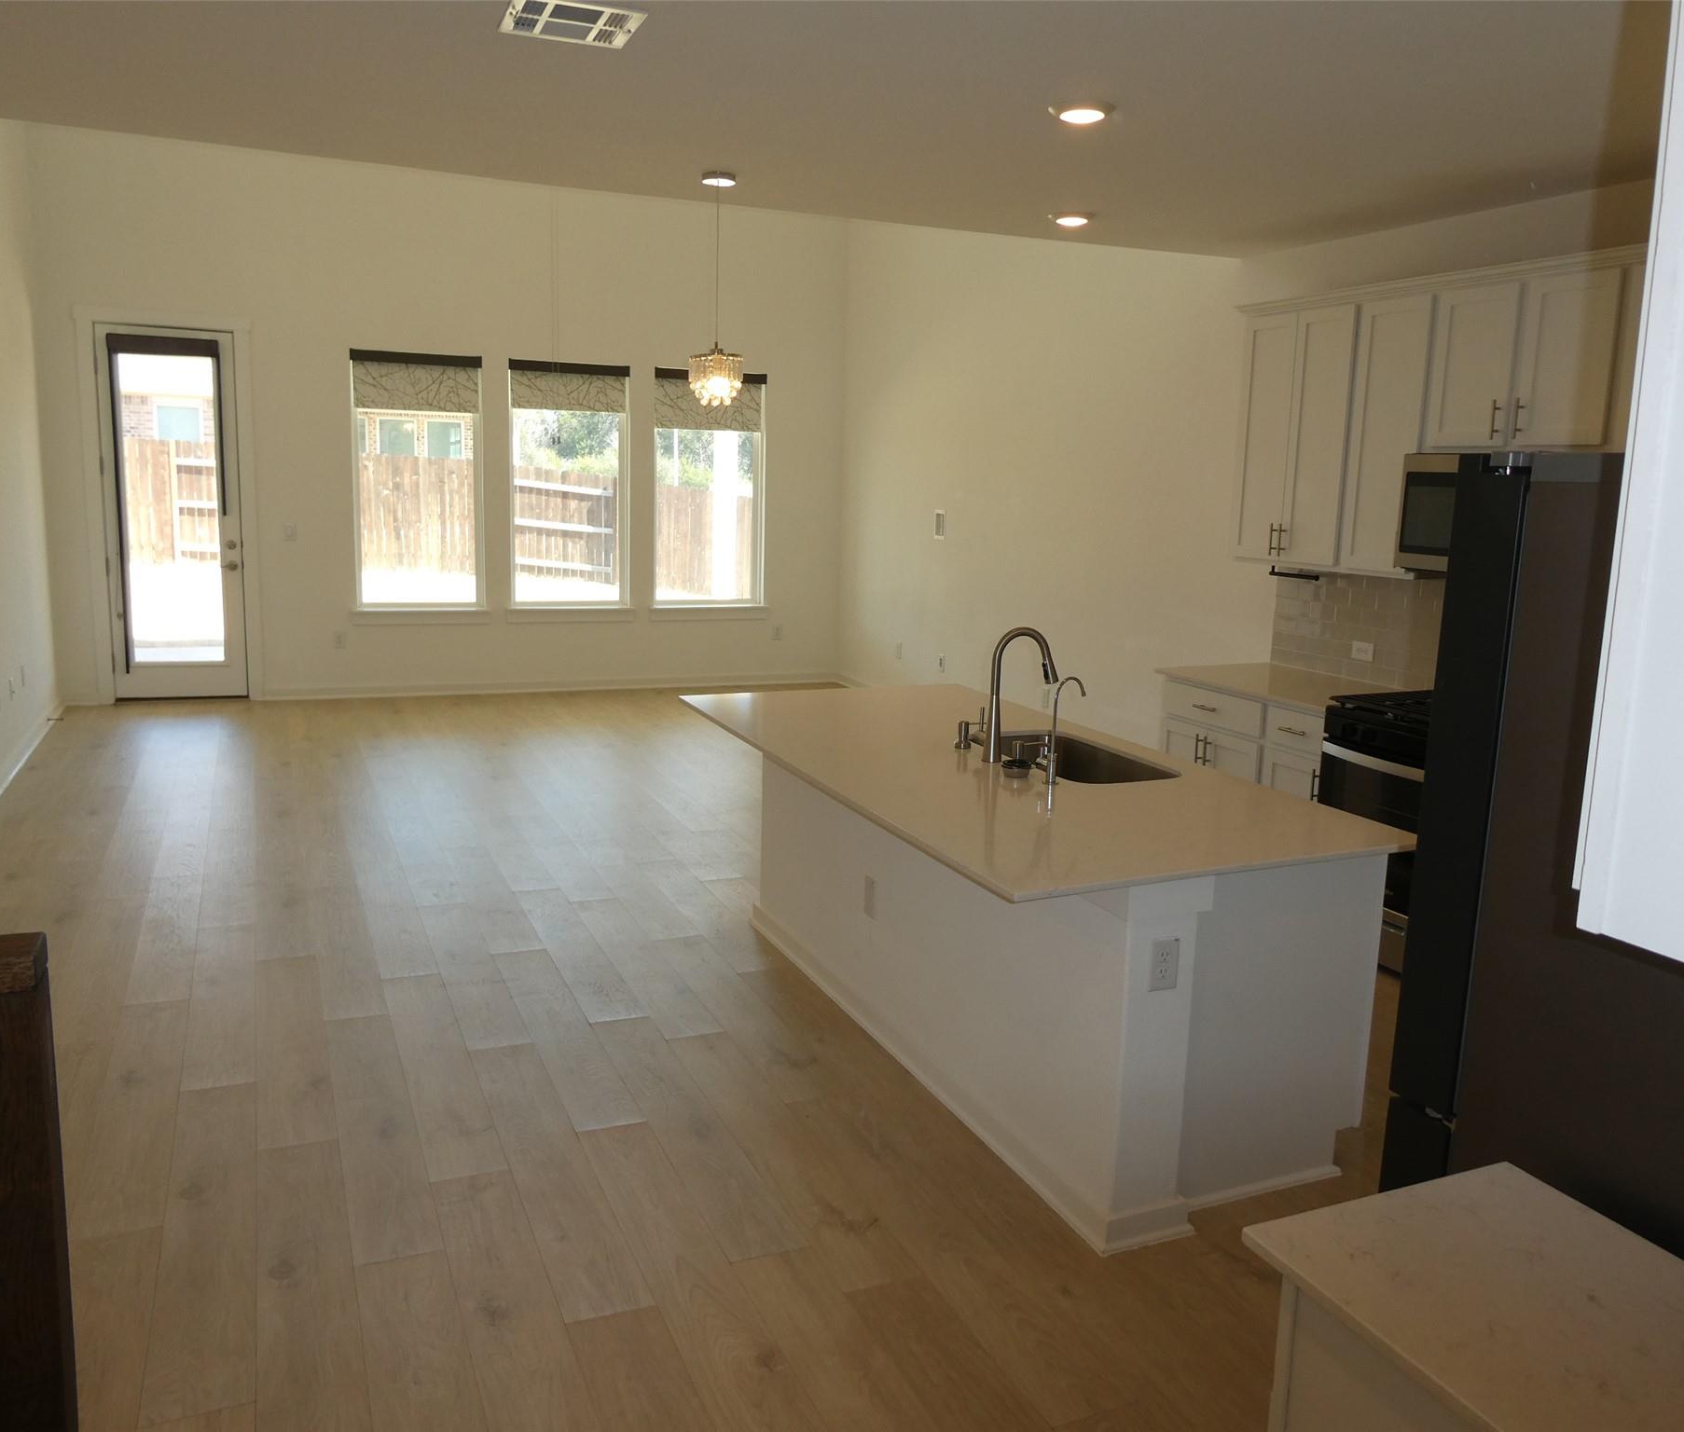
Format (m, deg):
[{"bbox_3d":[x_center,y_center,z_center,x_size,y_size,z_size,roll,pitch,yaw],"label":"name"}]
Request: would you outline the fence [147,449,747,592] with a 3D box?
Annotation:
[{"bbox_3d":[-6.059,-3.137,21.686,9.600,2.050,0.200,-3,11,-23],"label":"fence"}]

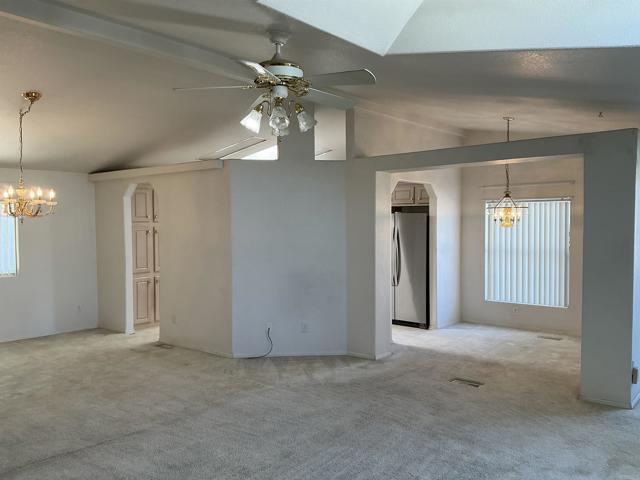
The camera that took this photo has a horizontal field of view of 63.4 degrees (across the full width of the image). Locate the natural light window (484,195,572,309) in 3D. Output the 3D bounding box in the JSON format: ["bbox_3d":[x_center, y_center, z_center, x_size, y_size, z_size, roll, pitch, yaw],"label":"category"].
[{"bbox_3d":[2.931,0.178,7.429,1.191,1.520,0.080,1,2,40],"label":"natural light window"}]

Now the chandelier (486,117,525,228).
[{"bbox_3d":[2.258,-0.799,6.221,0.450,1.323,0.450,1,2,40],"label":"chandelier"}]

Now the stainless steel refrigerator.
[{"bbox_3d":[1.437,0.422,8.234,0.910,1.750,0.740,1,2,40],"label":"stainless steel refrigerator"}]

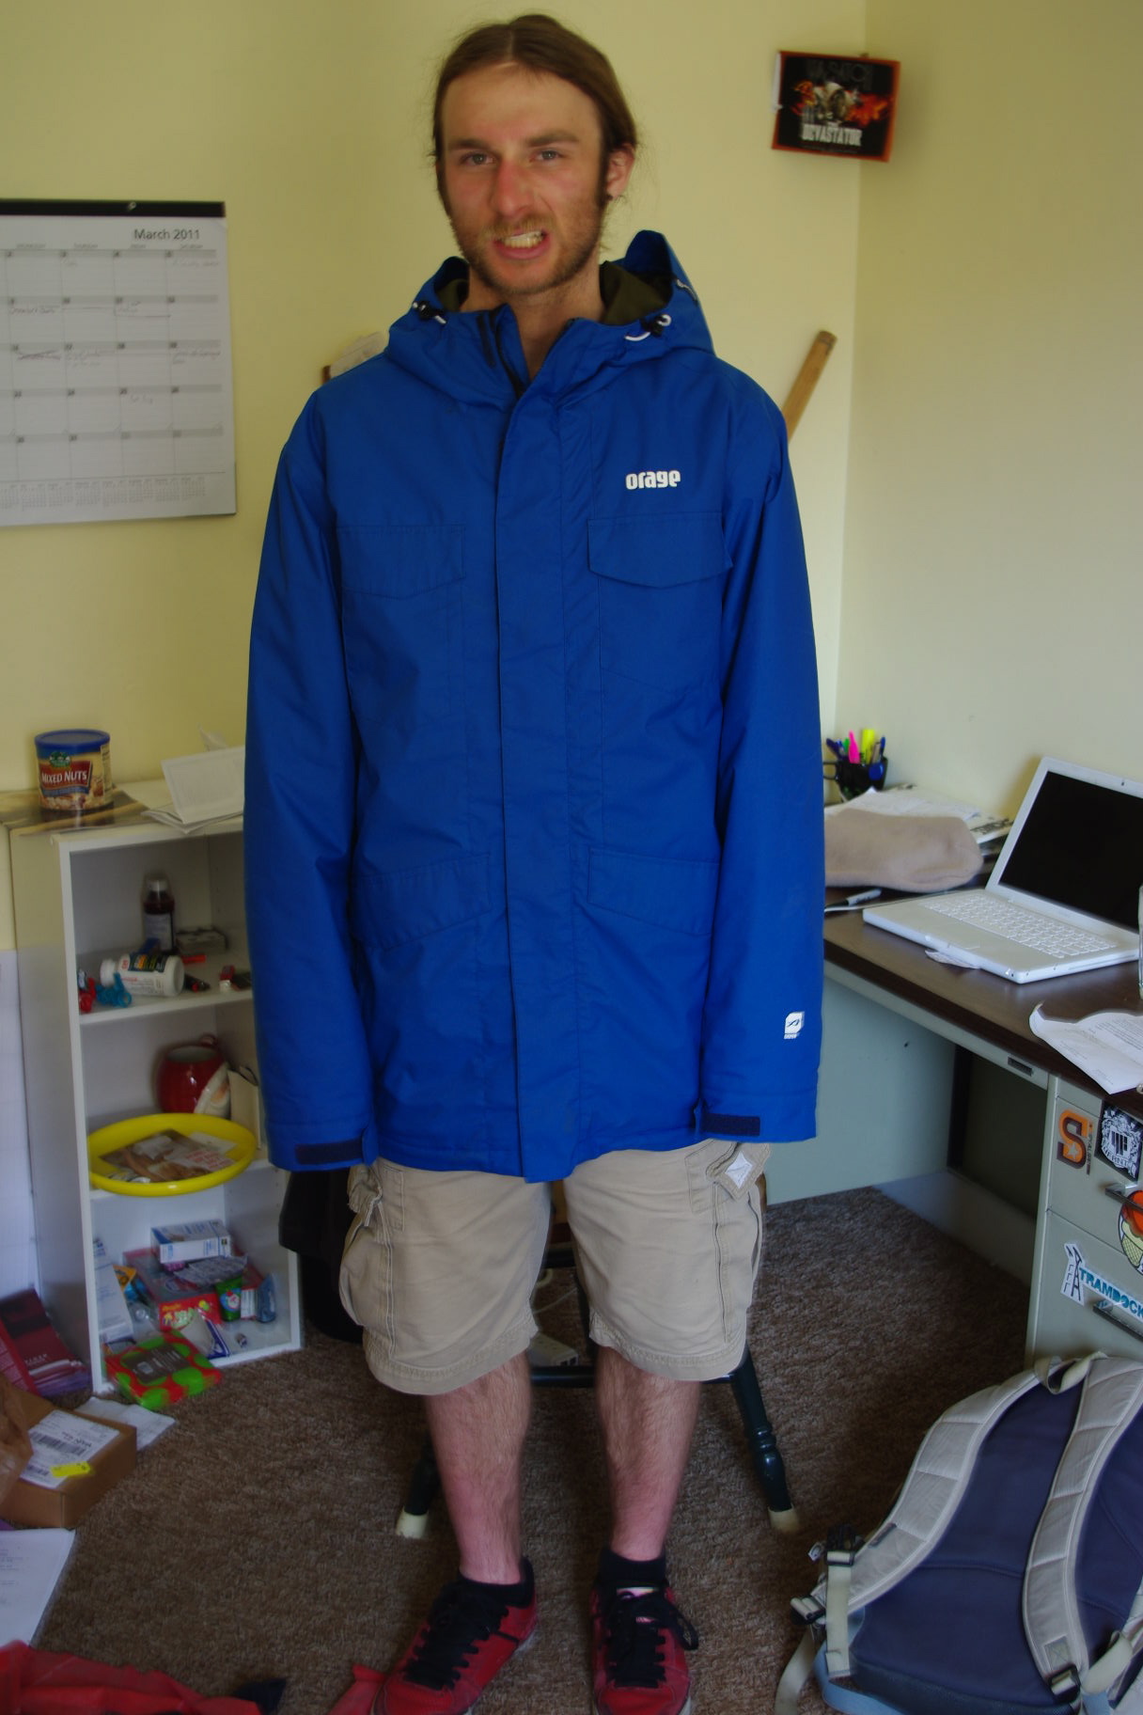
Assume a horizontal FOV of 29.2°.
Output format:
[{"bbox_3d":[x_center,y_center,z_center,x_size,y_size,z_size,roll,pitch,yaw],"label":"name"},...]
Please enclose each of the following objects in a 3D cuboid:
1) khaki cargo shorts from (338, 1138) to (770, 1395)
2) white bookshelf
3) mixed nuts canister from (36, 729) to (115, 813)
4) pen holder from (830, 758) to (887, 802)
[{"bbox_3d":[-0.022,0.300,2.433,0.475,0.550,0.290,0,16,0],"label":"khaki cargo shorts"},{"bbox_3d":[-0.625,0.333,3.307,0.326,0.851,0.283,-8,18,-27],"label":"white bookshelf"},{"bbox_3d":[-0.722,-0.127,3.185,0.107,0.095,0.107,0,16,-1],"label":"mixed nuts canister"},{"bbox_3d":[0.480,-0.108,3.634,0.086,0.098,0.086,0,16,0],"label":"pen holder"}]

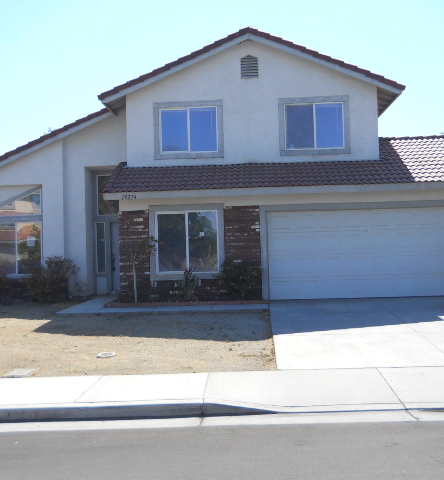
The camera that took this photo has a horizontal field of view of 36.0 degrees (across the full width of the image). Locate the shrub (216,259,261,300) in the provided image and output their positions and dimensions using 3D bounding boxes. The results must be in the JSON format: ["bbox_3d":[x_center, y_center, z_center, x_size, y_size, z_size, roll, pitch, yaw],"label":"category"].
[{"bbox_3d":[0.385,0.928,15.973,0.990,0.970,0.800,-2,-2,1],"label":"shrub"}]

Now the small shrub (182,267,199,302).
[{"bbox_3d":[-0.734,1.049,15.949,0.373,0.814,0.400,-2,-2,1],"label":"small shrub"}]

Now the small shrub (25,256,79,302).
[{"bbox_3d":[-4.612,1.068,18.503,1.360,1.220,1.000,-2,-2,1],"label":"small shrub"}]

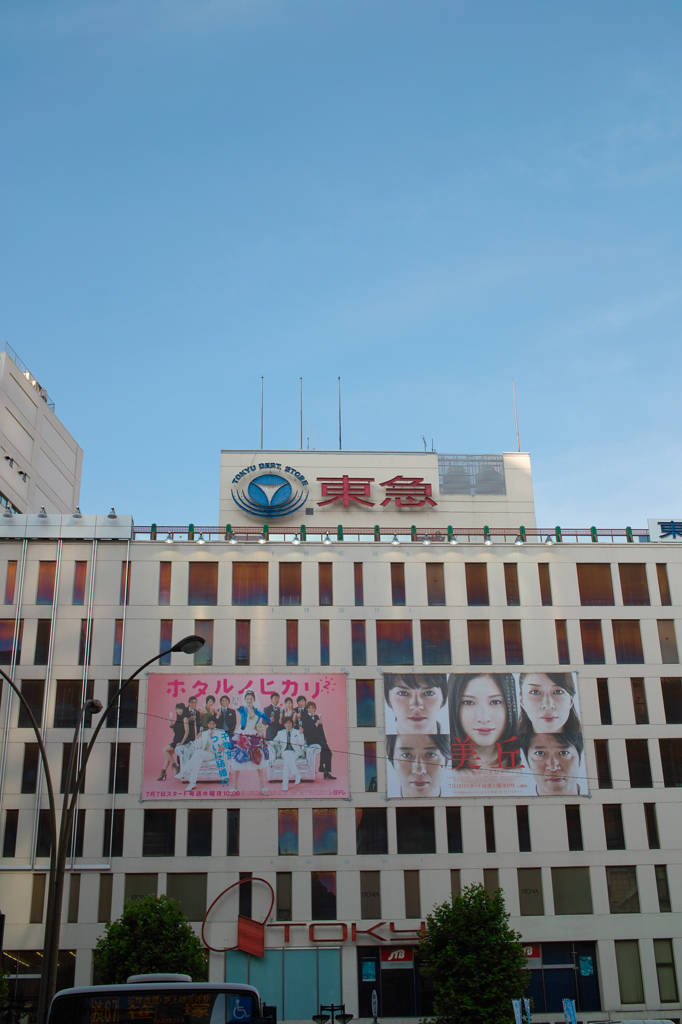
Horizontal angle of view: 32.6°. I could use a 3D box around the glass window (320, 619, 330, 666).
[{"bbox_3d":[-0.972,8.105,72.148,0.563,2.941,0.150,0,-24,-4],"label":"glass window"}]

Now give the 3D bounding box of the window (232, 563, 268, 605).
[{"bbox_3d":[-5.730,4.575,73.902,2.254,2.875,0.150,0,-21,-4],"label":"window"}]

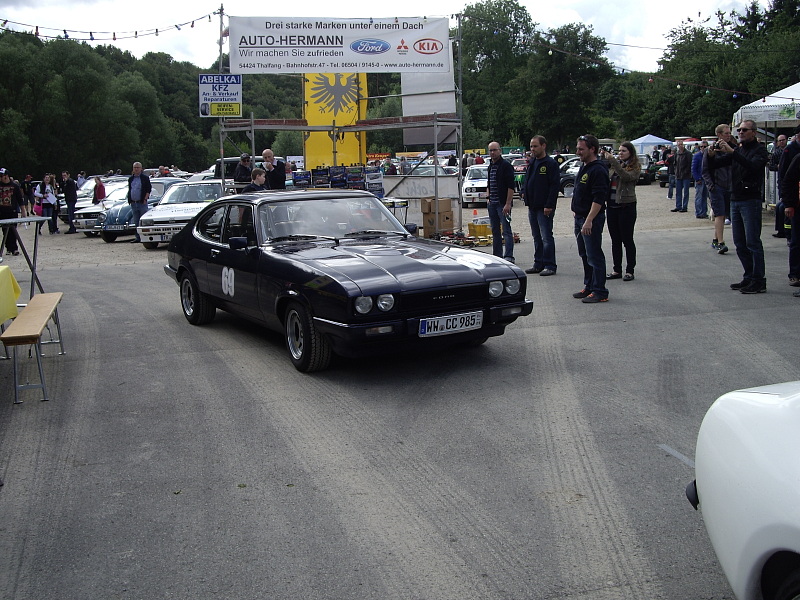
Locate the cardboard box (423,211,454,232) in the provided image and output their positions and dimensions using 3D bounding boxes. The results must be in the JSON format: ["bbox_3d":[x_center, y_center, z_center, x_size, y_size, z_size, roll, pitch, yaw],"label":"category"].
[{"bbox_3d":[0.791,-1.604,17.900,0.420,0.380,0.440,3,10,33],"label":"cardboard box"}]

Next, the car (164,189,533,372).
[{"bbox_3d":[-0.771,-0.340,7.903,1.700,1.310,4.360,-7,10,-30],"label":"car"}]

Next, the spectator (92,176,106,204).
[{"bbox_3d":[-8.582,-2.711,25.081,0.480,1.600,0.350,7,12,44],"label":"spectator"}]

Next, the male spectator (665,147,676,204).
[{"bbox_3d":[9.019,-4.160,29.172,0.380,1.720,0.500,-6,9,-25],"label":"male spectator"}]

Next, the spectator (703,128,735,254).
[{"bbox_3d":[4.782,-1.640,13.009,0.540,1.850,0.420,-9,11,-38],"label":"spectator"}]

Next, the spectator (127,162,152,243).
[{"bbox_3d":[-5.768,-2.153,19.366,0.550,1.760,0.360,-1,9,5],"label":"spectator"}]

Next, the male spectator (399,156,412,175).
[{"bbox_3d":[0.235,-4.352,32.132,0.500,1.760,0.360,-7,10,-30],"label":"male spectator"}]

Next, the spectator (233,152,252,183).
[{"bbox_3d":[-3.025,-1.927,16.869,0.520,1.770,0.380,-6,10,-29],"label":"spectator"}]

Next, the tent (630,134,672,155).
[{"bbox_3d":[18.957,-11.040,66.211,2.850,2.750,2.850,-3,9,-5],"label":"tent"}]

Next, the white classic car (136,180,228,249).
[{"bbox_3d":[-4.204,-1.915,18.972,1.640,1.370,4.000,-1,9,5],"label":"white classic car"}]

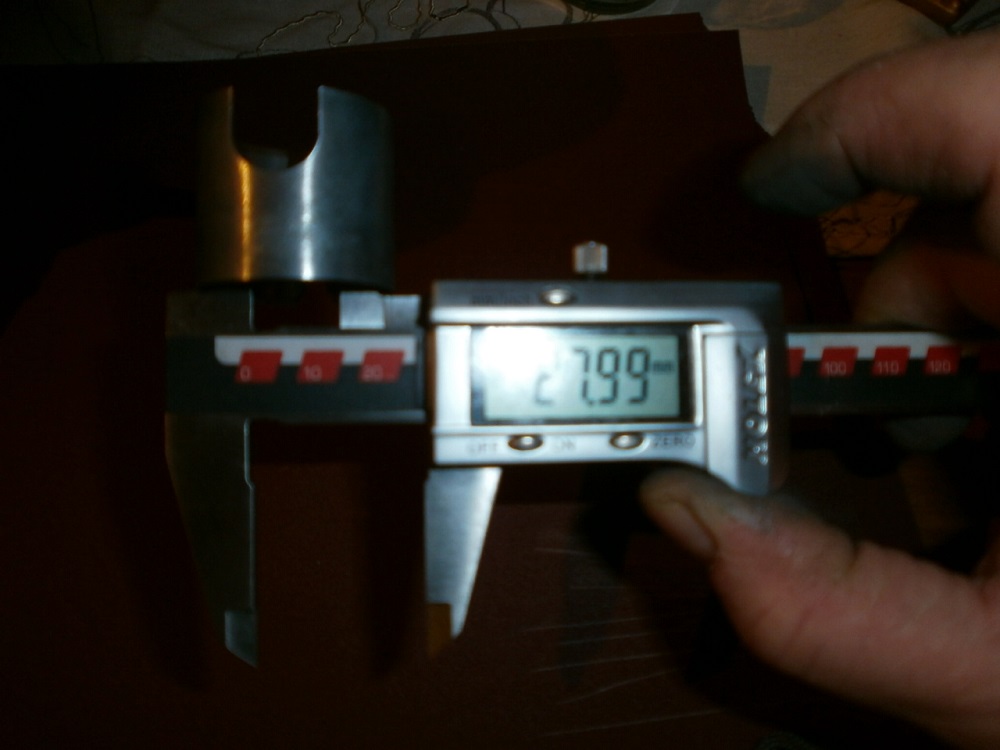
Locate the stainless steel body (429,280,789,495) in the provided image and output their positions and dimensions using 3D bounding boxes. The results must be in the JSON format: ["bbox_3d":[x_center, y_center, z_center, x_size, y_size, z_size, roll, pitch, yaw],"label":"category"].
[{"bbox_3d":[0.018,0.002,0.133,0.060,0.015,0.036,-1,88,-6],"label":"stainless steel body"}]

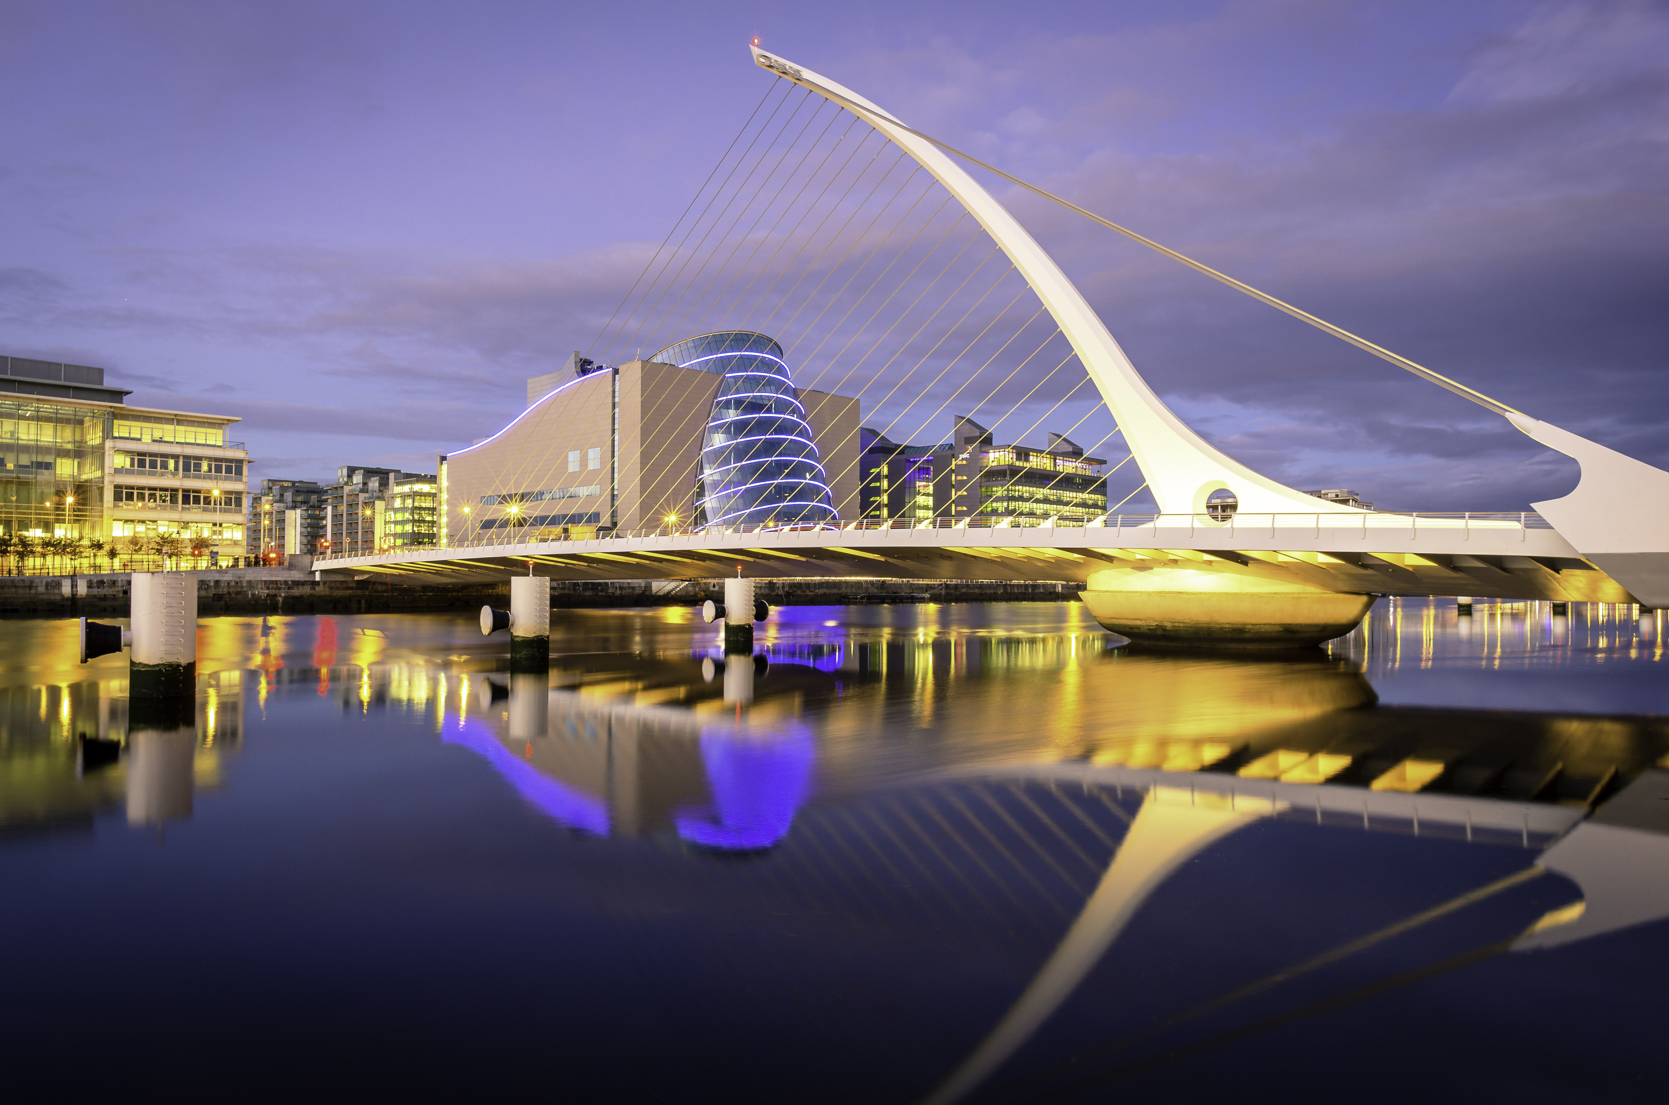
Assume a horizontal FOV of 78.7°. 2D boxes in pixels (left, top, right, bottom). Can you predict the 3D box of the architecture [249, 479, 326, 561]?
[{"bbox_3d":[-185.500,-7.084,351.926,20.000,34.600,42.000,2,-3,-43],"label":"architecture"}]

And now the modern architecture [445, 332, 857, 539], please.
[{"bbox_3d":[-42.054,-20.786,230.942,63.000,54.000,77.000,2,-3,-44],"label":"modern architecture"}]

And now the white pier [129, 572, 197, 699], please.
[{"bbox_3d":[-18.776,2.326,28.500,1.540,3.500,1.540,0,-2,0],"label":"white pier"}]

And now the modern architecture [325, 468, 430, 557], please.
[{"bbox_3d":[-135.500,-8.804,308.959,20.000,35.200,50.000,2,-3,-43],"label":"modern architecture"}]

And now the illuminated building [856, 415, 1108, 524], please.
[{"bbox_3d":[37.737,-13.294,283.598,44.000,42.500,59.000,2,-3,-44],"label":"illuminated building"}]

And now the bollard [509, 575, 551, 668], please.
[{"bbox_3d":[-13.016,2.819,43.600,1.550,3.600,1.550,0,-2,0],"label":"bollard"}]

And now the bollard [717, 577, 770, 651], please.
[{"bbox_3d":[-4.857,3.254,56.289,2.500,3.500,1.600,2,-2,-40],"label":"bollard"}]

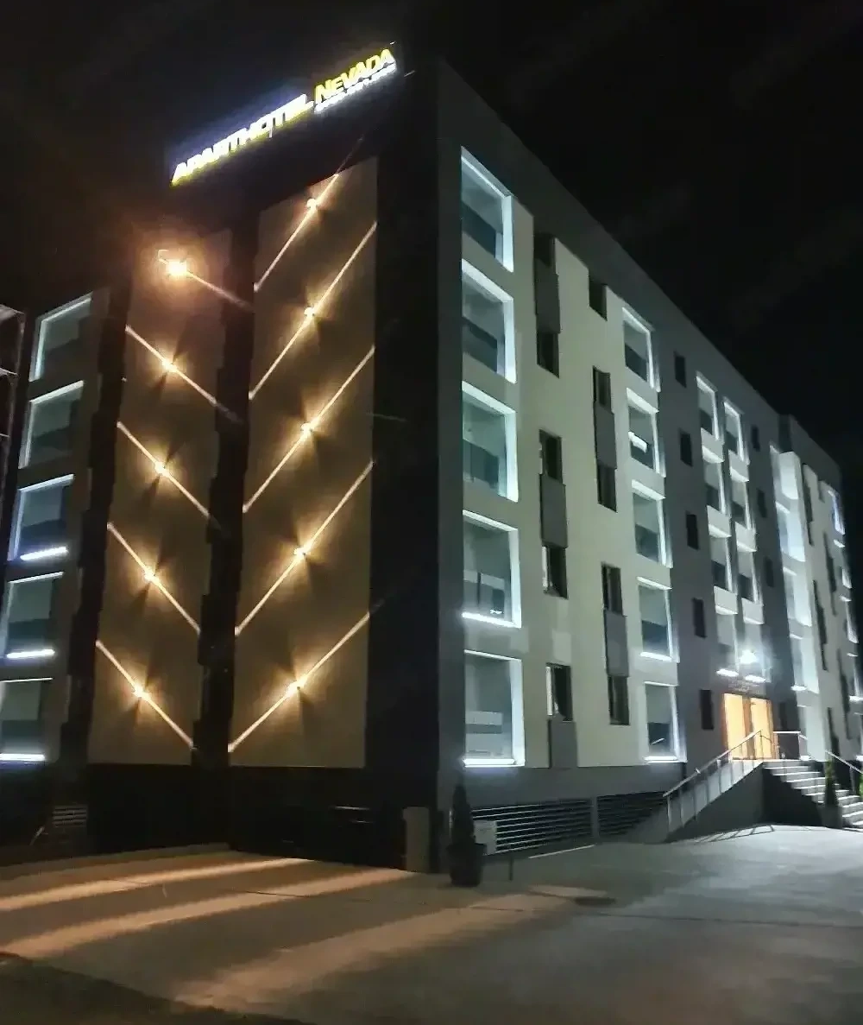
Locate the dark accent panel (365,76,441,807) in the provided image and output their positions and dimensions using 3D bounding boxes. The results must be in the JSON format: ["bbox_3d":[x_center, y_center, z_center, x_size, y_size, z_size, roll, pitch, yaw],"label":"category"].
[{"bbox_3d":[-0.452,-2.092,17.586,1.626,15.276,0.250,-10,-18,33],"label":"dark accent panel"}]

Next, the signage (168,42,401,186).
[{"bbox_3d":[-4.079,-9.983,22.034,7.798,0.760,0.200,-10,-18,33],"label":"signage"}]

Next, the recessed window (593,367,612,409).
[{"bbox_3d":[4.604,-3.455,23.759,0.200,1.034,1.079,-11,-19,35],"label":"recessed window"}]

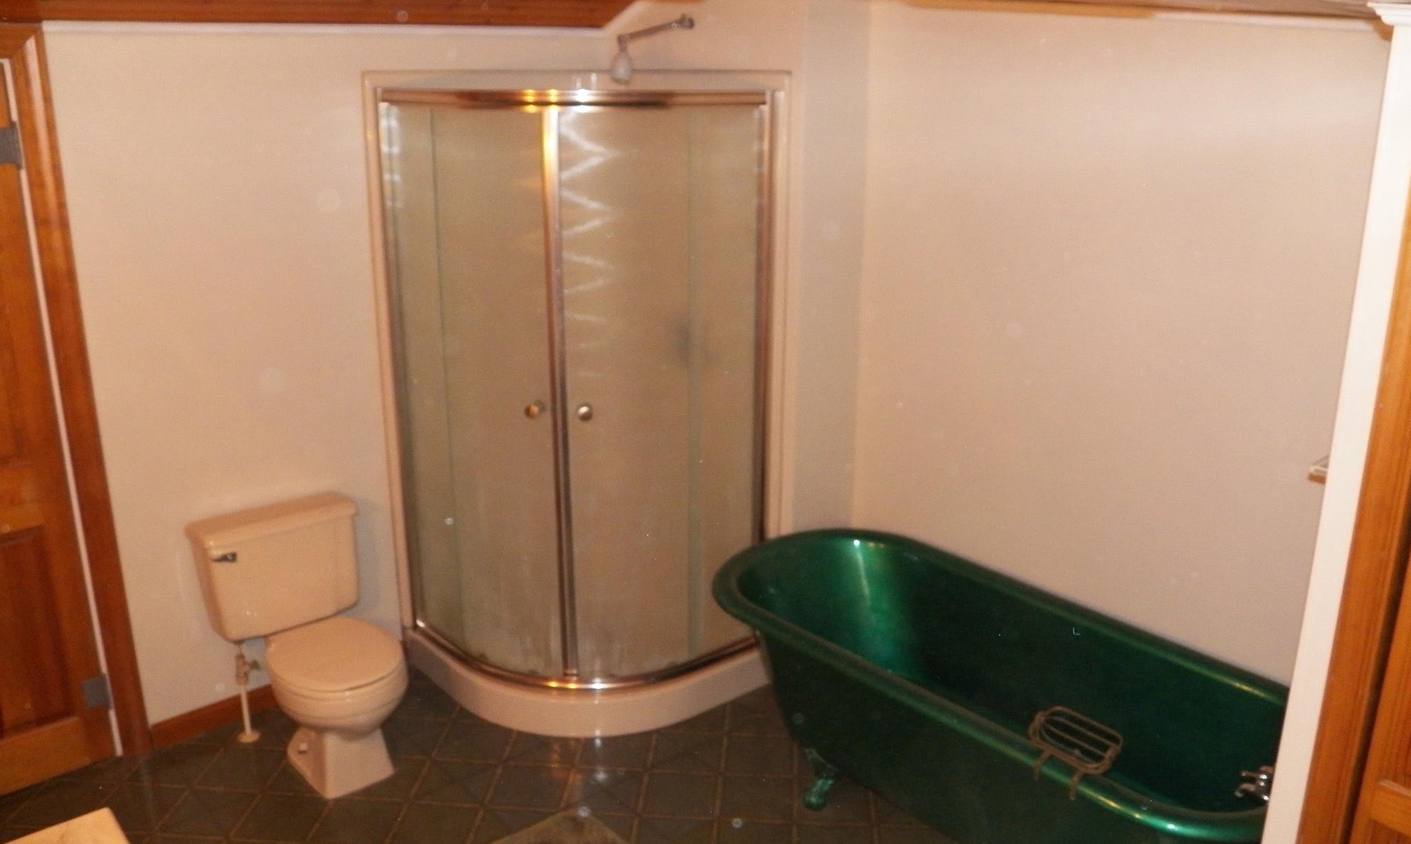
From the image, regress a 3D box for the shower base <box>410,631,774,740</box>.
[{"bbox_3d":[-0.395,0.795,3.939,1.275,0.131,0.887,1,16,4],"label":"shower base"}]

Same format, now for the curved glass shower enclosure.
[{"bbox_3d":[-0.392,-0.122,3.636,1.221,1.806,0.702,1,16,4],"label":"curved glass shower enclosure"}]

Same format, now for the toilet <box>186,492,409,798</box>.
[{"bbox_3d":[-1.131,0.667,3.356,0.480,0.680,0.746,-13,21,-39],"label":"toilet"}]

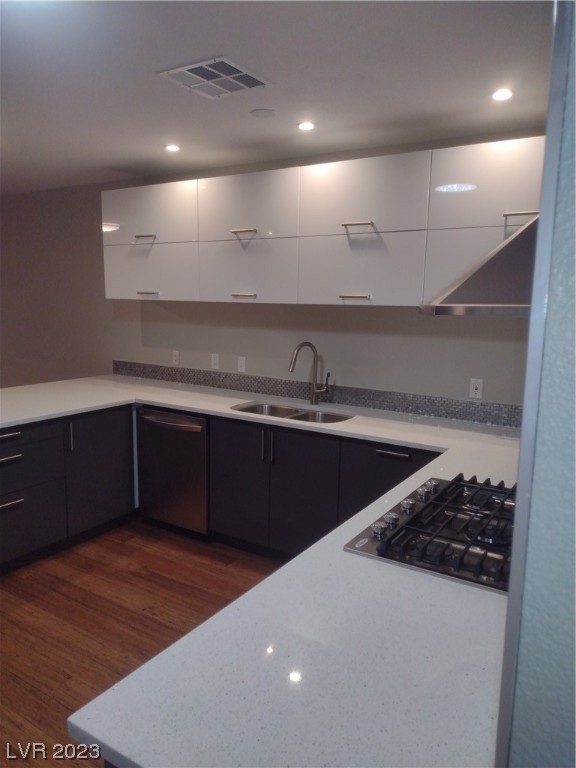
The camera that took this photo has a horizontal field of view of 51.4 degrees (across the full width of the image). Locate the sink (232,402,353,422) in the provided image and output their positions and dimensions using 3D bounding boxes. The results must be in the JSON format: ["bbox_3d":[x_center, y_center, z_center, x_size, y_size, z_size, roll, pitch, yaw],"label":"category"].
[{"bbox_3d":[0.020,0.284,3.704,0.790,0.200,0.390,7,12,33],"label":"sink"}]

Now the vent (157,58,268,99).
[{"bbox_3d":[-0.264,-1.119,2.202,0.315,0.025,0.335,7,12,33],"label":"vent"}]

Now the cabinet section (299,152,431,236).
[{"bbox_3d":[0.398,-1.019,3.275,0.785,0.391,0.030,7,12,33],"label":"cabinet section"}]

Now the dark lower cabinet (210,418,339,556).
[{"bbox_3d":[0.054,0.629,3.851,0.930,0.870,0.610,7,12,33],"label":"dark lower cabinet"}]

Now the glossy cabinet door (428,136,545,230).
[{"bbox_3d":[1.114,-0.936,2.811,0.930,0.391,0.030,7,12,33],"label":"glossy cabinet door"}]

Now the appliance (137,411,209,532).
[{"bbox_3d":[-0.618,0.530,4.265,0.600,0.810,0.600,7,12,33],"label":"appliance"}]

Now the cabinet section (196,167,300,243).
[{"bbox_3d":[-0.255,-1.094,3.698,0.779,0.391,0.030,7,12,33],"label":"cabinet section"}]

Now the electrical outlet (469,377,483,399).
[{"bbox_3d":[1.080,0.028,3.430,0.070,0.114,0.010,7,12,33],"label":"electrical outlet"}]

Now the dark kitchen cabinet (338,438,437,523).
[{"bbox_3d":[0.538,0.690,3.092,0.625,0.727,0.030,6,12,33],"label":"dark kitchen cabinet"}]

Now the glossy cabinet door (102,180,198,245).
[{"bbox_3d":[-0.969,-1.176,4.161,0.930,0.391,0.030,7,12,33],"label":"glossy cabinet door"}]

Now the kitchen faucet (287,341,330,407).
[{"bbox_3d":[0.124,-0.052,3.797,0.250,0.410,0.120,-8,13,-38],"label":"kitchen faucet"}]

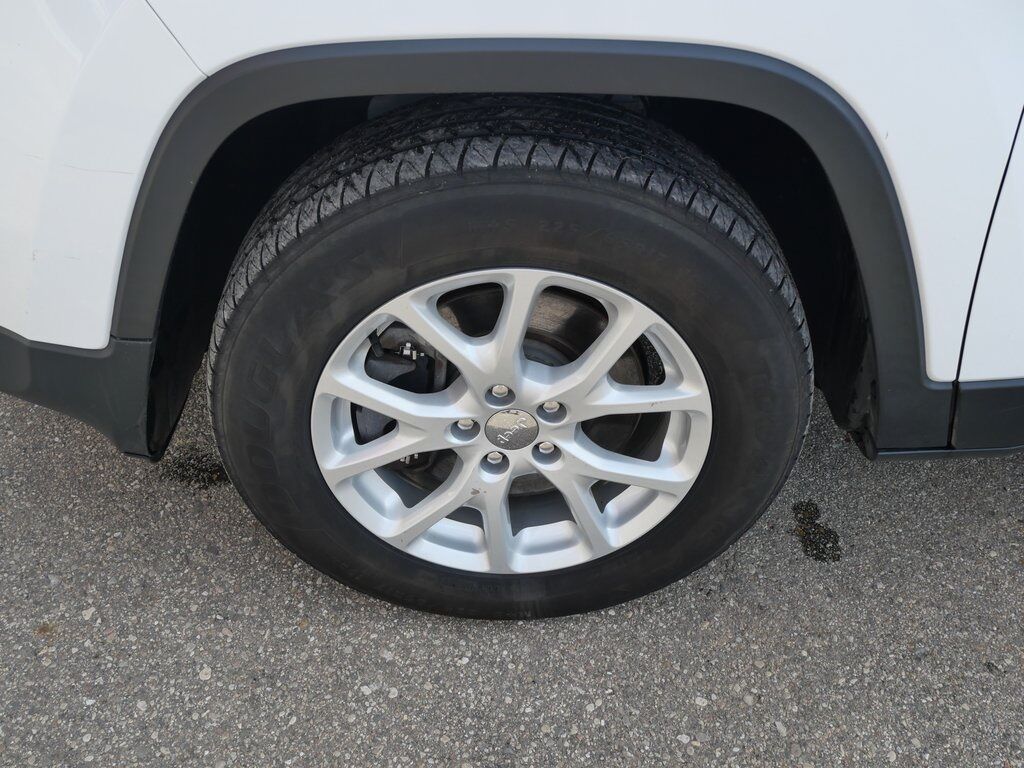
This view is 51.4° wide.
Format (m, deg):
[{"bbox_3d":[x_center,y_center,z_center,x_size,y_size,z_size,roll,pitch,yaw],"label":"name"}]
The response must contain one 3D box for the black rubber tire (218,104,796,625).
[{"bbox_3d":[-0.002,-0.001,1.323,0.722,0.712,0.228,-1,38,-1],"label":"black rubber tire"}]

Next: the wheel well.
[{"bbox_3d":[0.006,-0.184,1.202,0.807,0.450,0.290,-1,38,-1],"label":"wheel well"}]

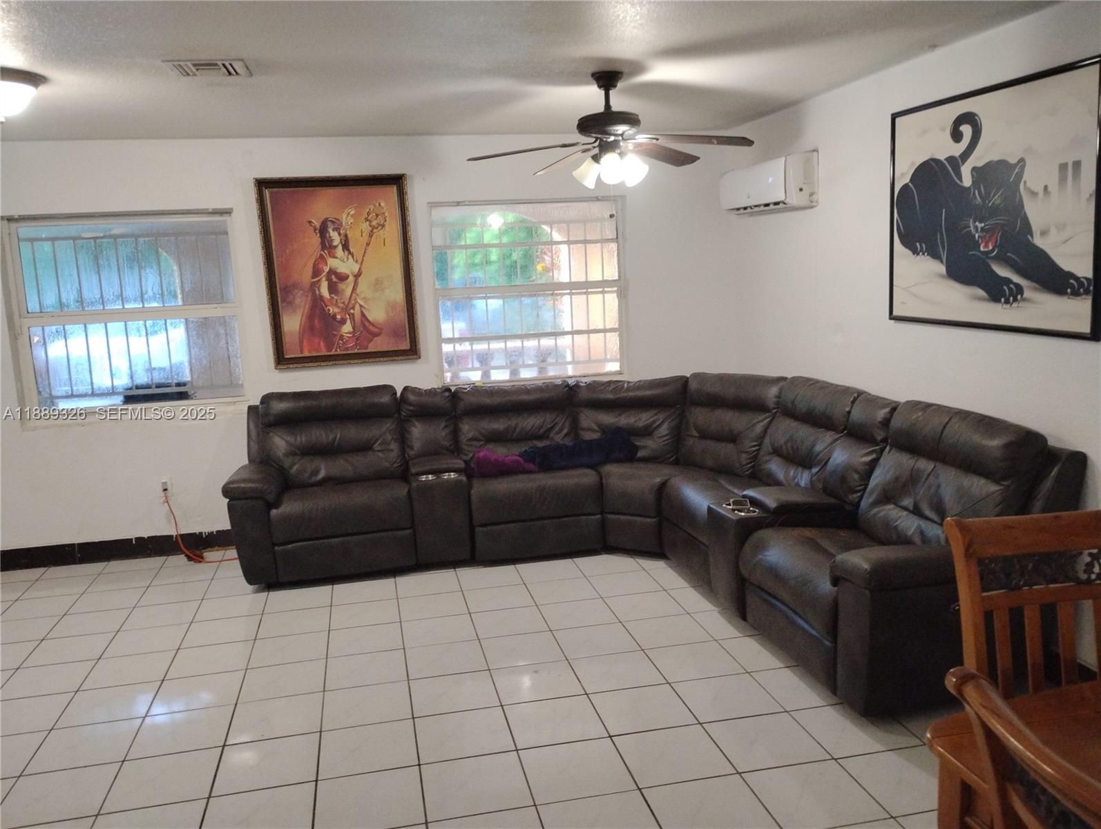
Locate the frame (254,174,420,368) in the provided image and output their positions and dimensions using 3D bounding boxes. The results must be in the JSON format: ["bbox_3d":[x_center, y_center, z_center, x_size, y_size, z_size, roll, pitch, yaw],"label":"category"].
[{"bbox_3d":[-1.285,-0.873,5.455,0.885,1.140,0.045,-4,9,-12],"label":"frame"}]

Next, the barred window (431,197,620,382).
[{"bbox_3d":[-0.130,-0.788,5.765,1.235,1.145,0.090,-4,9,-12],"label":"barred window"}]

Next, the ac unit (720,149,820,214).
[{"bbox_3d":[1.255,-1.318,5.192,0.200,0.295,0.860,-5,9,-13],"label":"ac unit"}]

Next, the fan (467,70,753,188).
[{"bbox_3d":[0.269,-1.299,4.089,1.300,0.510,1.300,-4,9,-12],"label":"fan"}]

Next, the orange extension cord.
[{"bbox_3d":[-2.118,0.672,5.373,0.430,0.400,0.280,-4,9,-12],"label":"orange extension cord"}]

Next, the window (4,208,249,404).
[{"bbox_3d":[-2.470,-0.611,5.284,1.220,1.130,0.090,-4,9,-12],"label":"window"}]

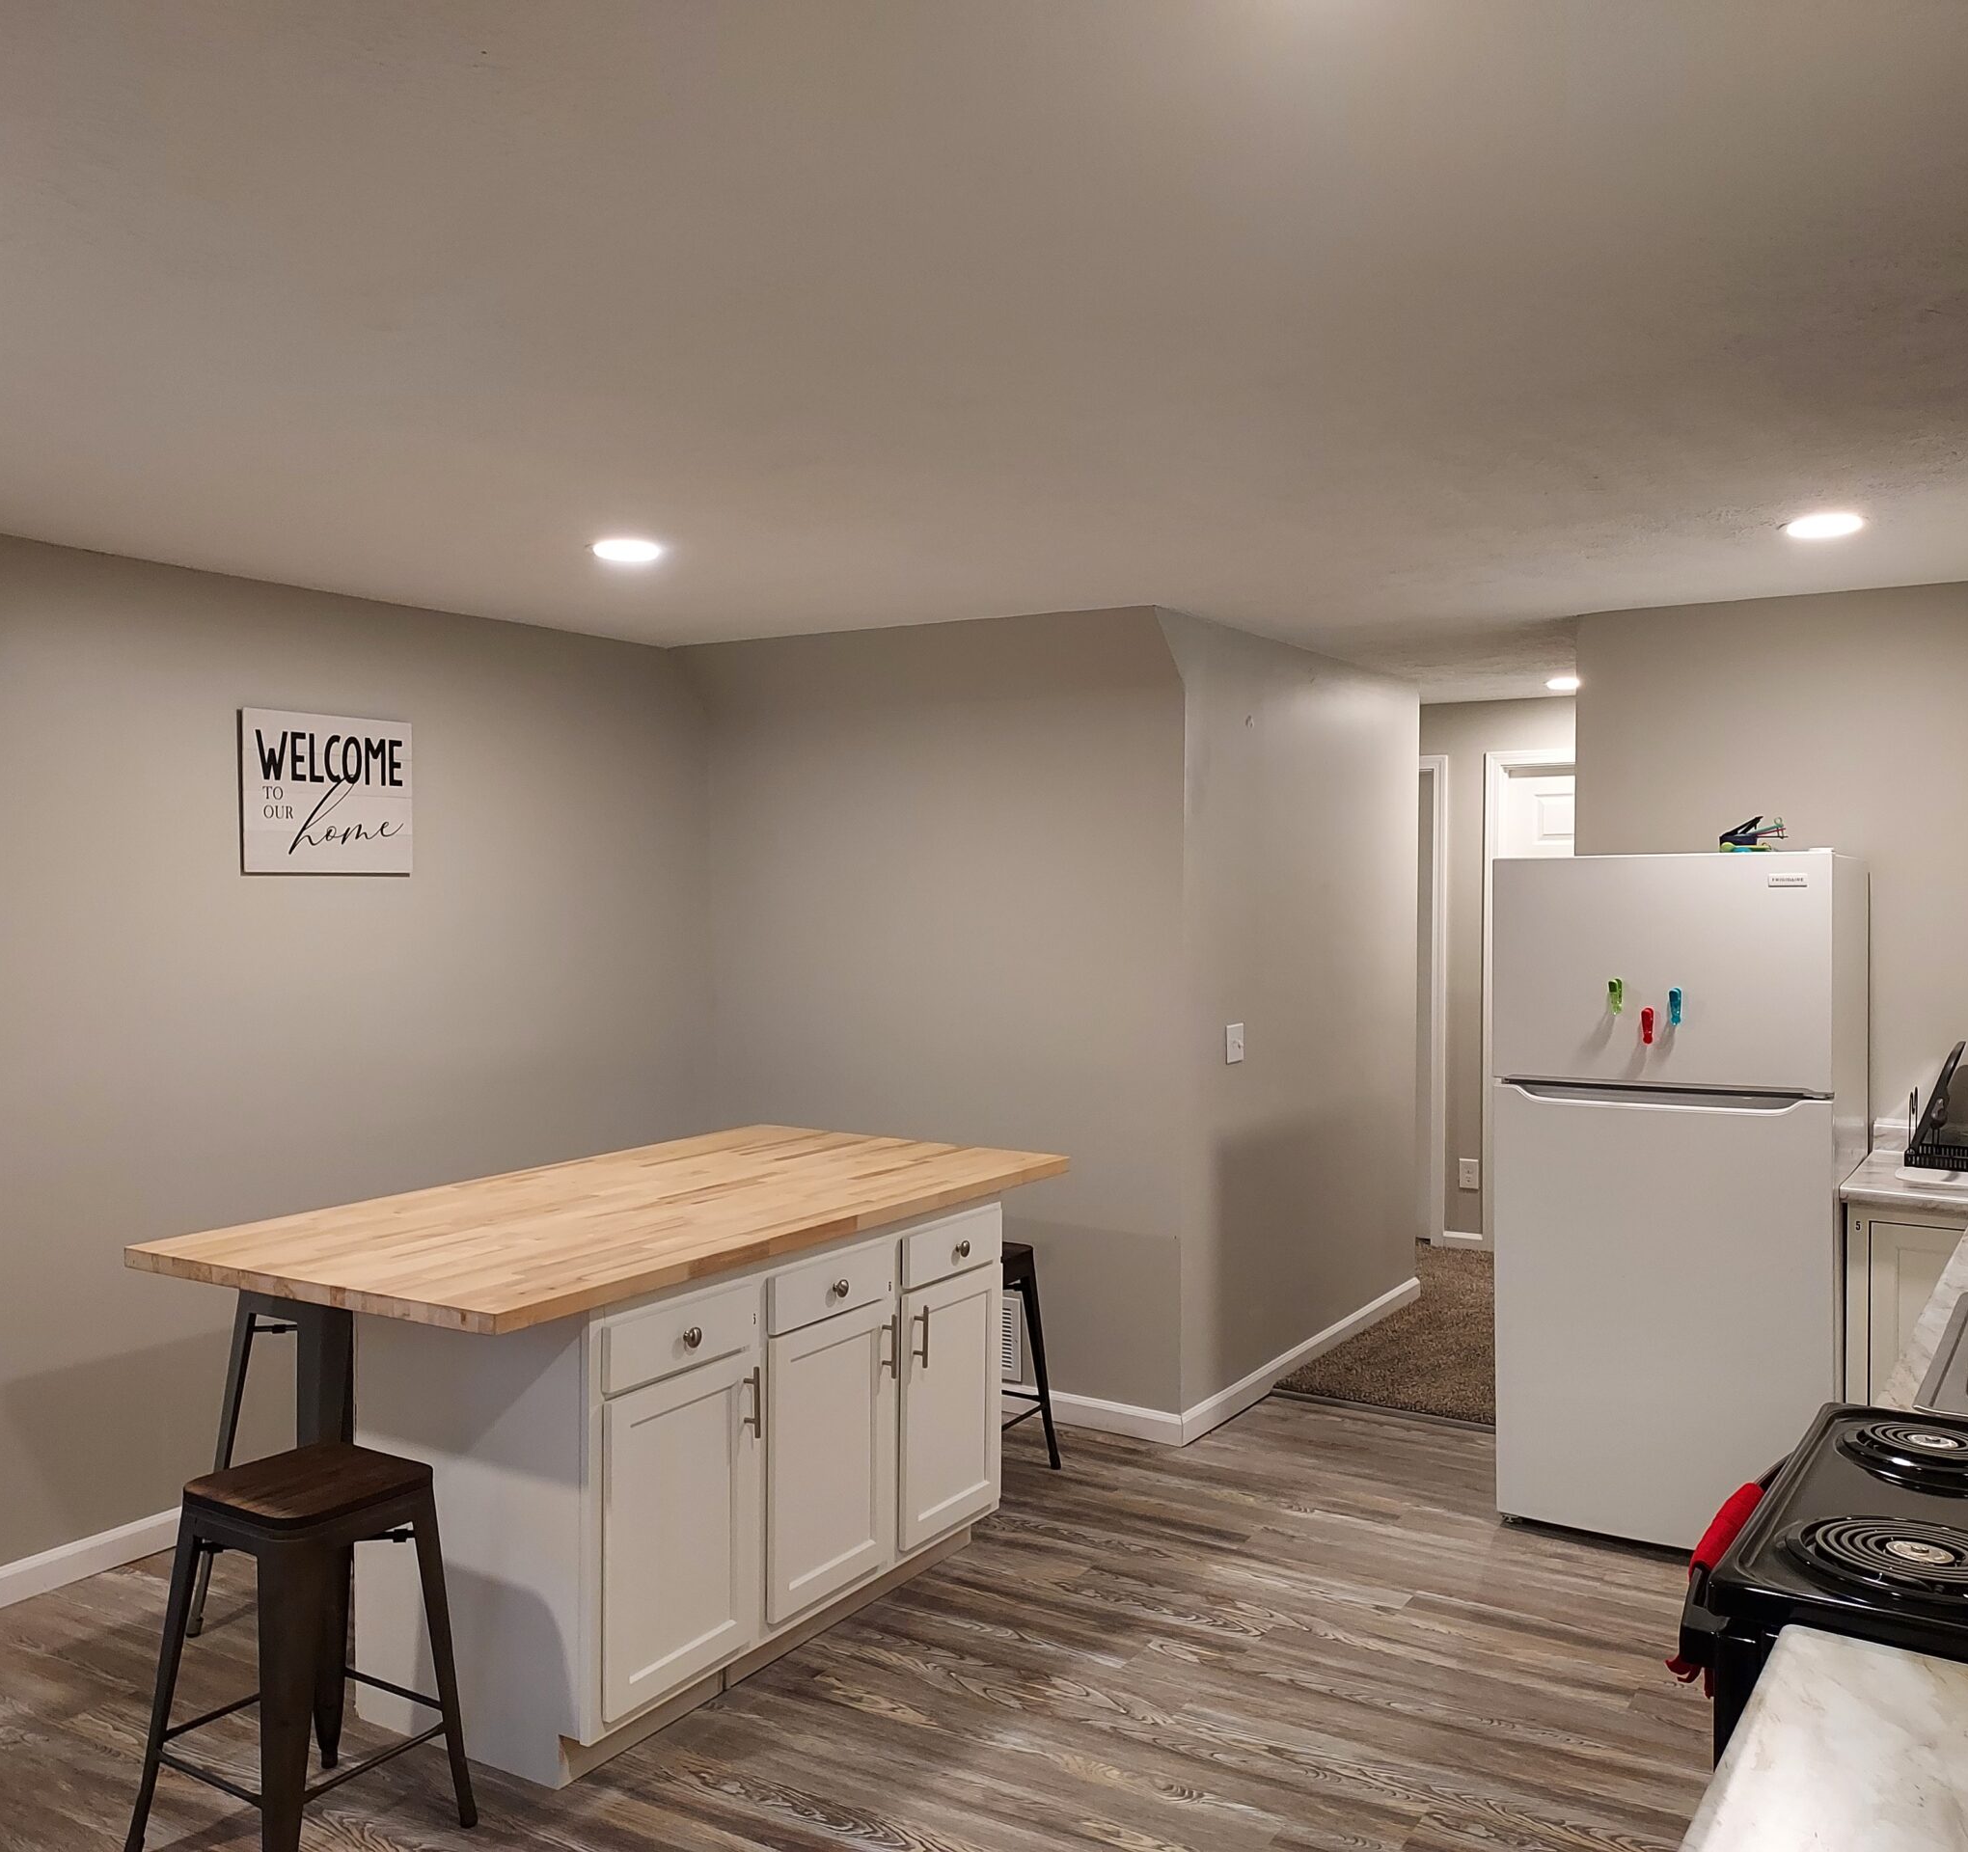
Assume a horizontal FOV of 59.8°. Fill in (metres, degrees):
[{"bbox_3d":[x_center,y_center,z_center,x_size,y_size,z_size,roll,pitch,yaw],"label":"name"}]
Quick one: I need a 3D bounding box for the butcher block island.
[{"bbox_3d":[-0.716,1.069,3.878,1.016,0.916,1.892,1,1,32],"label":"butcher block island"}]

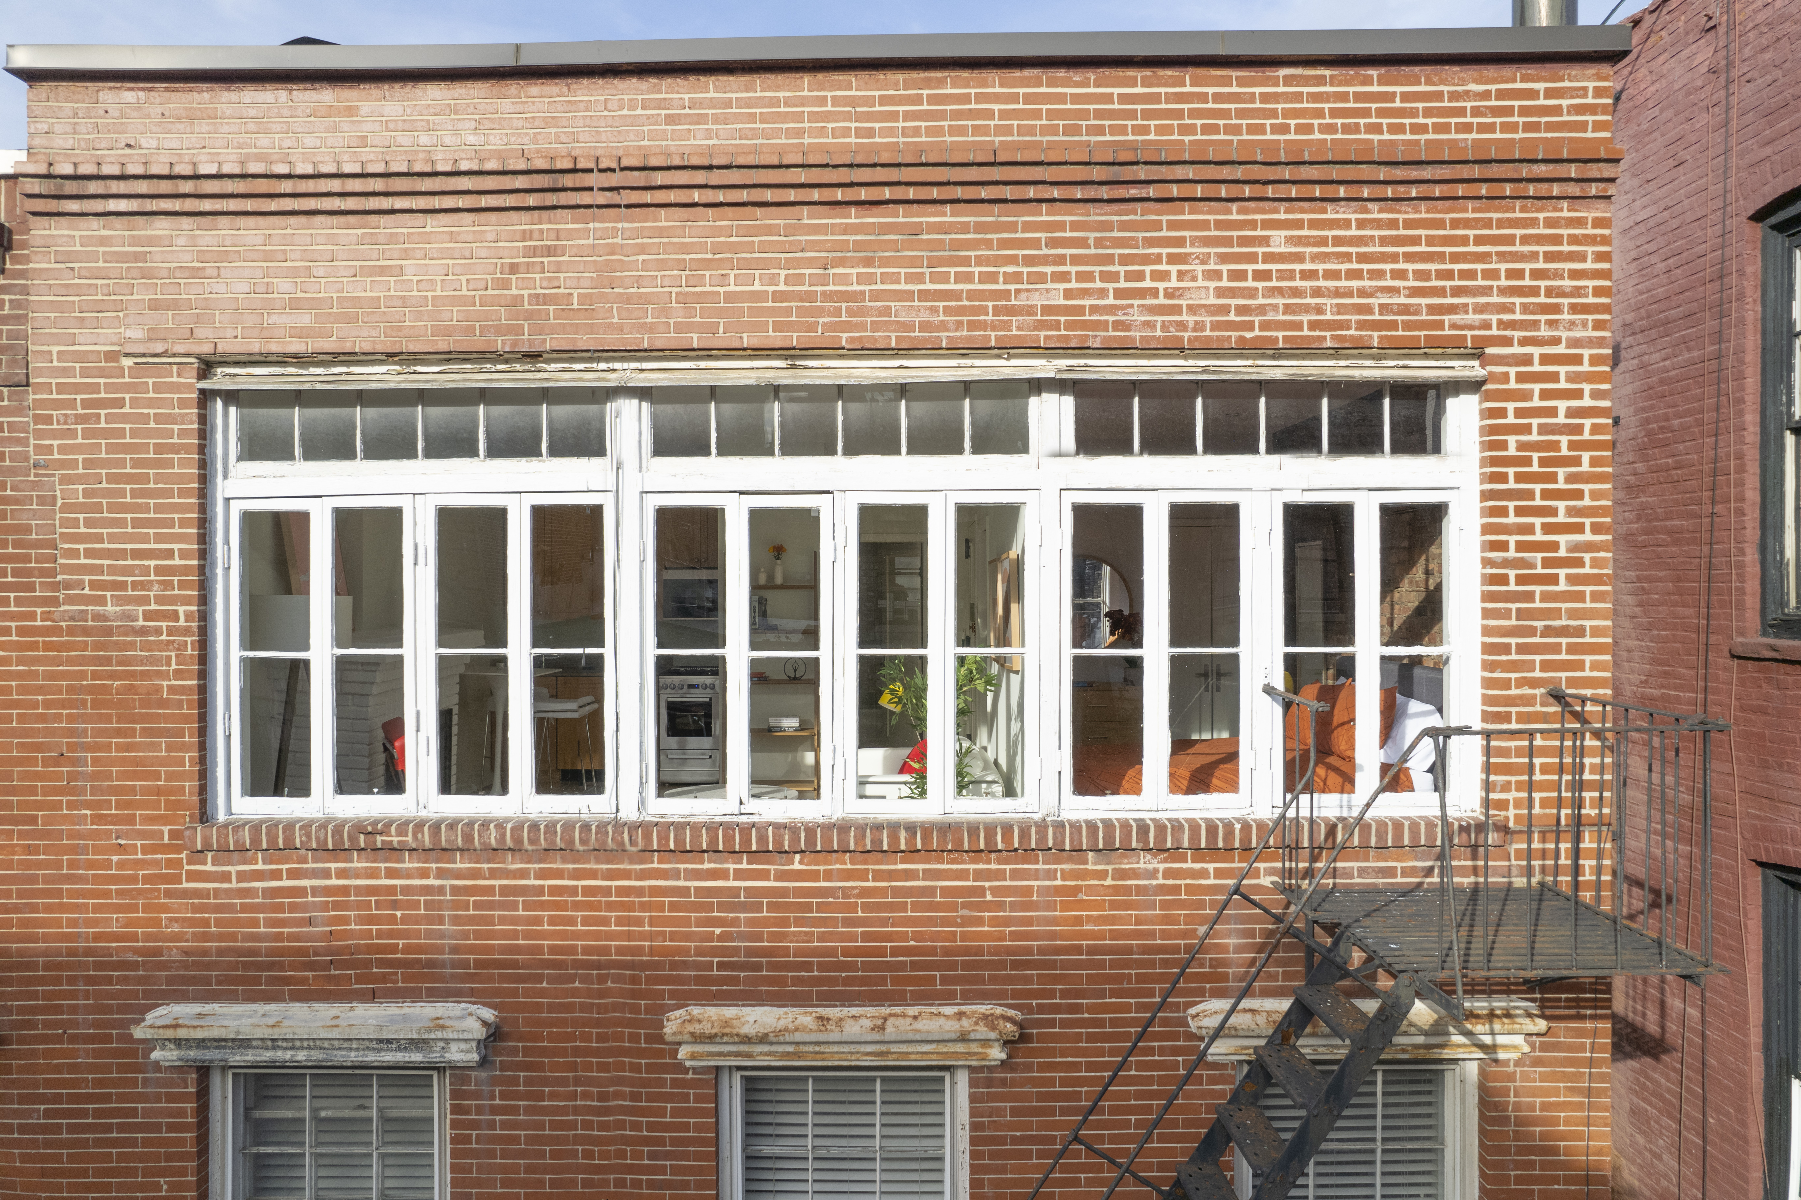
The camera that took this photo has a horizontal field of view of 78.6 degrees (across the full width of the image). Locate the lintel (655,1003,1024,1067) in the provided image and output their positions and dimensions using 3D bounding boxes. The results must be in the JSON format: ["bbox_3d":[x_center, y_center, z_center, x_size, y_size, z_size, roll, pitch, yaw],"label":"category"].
[{"bbox_3d":[-0.254,1.951,4.883,1.566,0.247,0.150,0,0,1],"label":"lintel"}]

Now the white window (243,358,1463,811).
[{"bbox_3d":[-0.280,-0.021,5.019,5.802,2.053,0.170,0,0,1],"label":"white window"}]

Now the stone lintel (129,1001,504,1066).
[{"bbox_3d":[-2.585,1.960,4.915,1.597,0.259,0.150,0,0,1],"label":"stone lintel"}]

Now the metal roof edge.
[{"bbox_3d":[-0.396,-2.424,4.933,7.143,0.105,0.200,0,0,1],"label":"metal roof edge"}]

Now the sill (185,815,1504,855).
[{"bbox_3d":[-0.269,1.057,4.981,5.875,0.114,0.170,0,0,1],"label":"sill"}]

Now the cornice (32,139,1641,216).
[{"bbox_3d":[-0.393,-1.869,4.921,7.131,0.209,0.100,0,0,1],"label":"cornice"}]

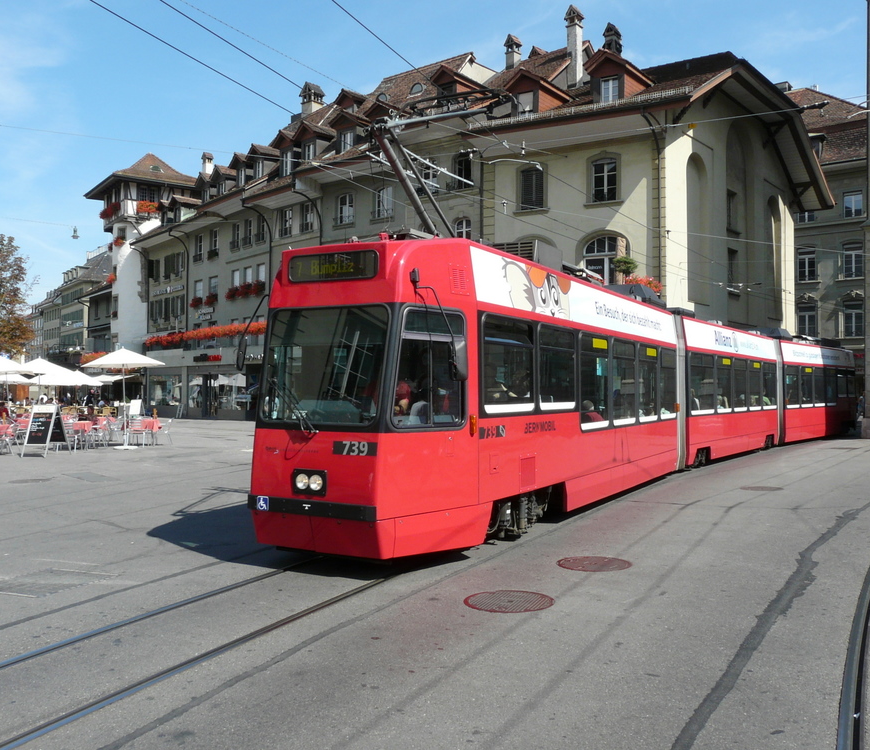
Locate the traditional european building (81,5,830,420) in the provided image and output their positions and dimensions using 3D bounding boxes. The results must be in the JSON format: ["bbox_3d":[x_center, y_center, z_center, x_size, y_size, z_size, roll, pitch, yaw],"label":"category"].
[{"bbox_3d":[-0.450,-7.206,47.600,39.500,19.600,21.500,-1,-1,37],"label":"traditional european building"}]

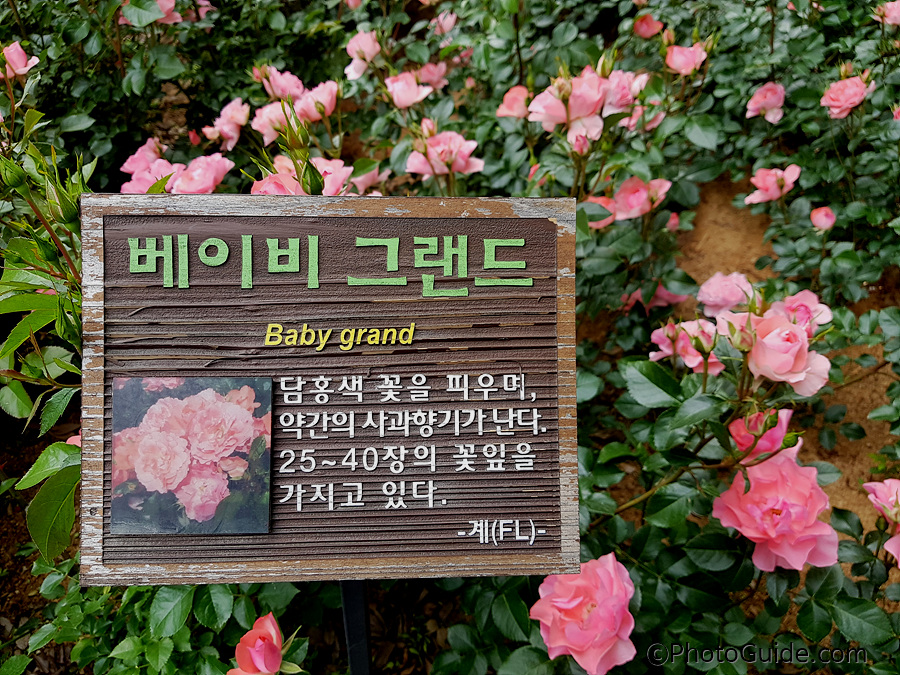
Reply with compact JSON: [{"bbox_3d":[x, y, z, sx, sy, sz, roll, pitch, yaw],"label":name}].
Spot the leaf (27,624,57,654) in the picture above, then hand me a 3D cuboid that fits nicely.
[{"bbox_3d":[-0.446,0.331,0.740,0.021,0.010,0.036,32,48,7],"label":"leaf"}]

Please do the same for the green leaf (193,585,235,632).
[{"bbox_3d":[-0.212,0.242,0.610,0.036,0.010,0.049,-10,59,-21],"label":"green leaf"}]

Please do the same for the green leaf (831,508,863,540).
[{"bbox_3d":[0.400,0.188,0.680,0.026,0.010,0.038,-27,52,-3],"label":"green leaf"}]

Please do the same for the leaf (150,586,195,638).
[{"bbox_3d":[-0.245,0.242,0.600,0.036,0.010,0.049,32,53,7],"label":"leaf"}]

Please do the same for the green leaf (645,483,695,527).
[{"bbox_3d":[0.166,0.125,0.510,0.043,0.012,0.032,-28,58,-8],"label":"green leaf"}]

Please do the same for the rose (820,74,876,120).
[{"bbox_3d":[0.557,-0.339,0.950,0.070,0.052,0.057,15,80,23],"label":"rose"}]

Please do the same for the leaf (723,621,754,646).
[{"bbox_3d":[0.318,0.326,0.740,0.032,0.010,0.024,-7,50,7],"label":"leaf"}]

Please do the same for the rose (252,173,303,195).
[{"bbox_3d":[-0.152,-0.129,0.600,0.050,0.038,0.050,-9,55,-12],"label":"rose"}]

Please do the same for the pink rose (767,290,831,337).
[{"bbox_3d":[0.351,-0.024,0.680,0.063,0.050,0.052,5,71,7],"label":"pink rose"}]

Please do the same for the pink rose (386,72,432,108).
[{"bbox_3d":[-0.058,-0.351,0.960,0.065,0.046,0.060,2,37,0],"label":"pink rose"}]

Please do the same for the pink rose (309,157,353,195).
[{"bbox_3d":[-0.146,-0.193,0.820,0.058,0.055,0.055,0,32,0],"label":"pink rose"}]

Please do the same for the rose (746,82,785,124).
[{"bbox_3d":[0.457,-0.339,0.980,0.055,0.050,0.053,19,58,18],"label":"rose"}]

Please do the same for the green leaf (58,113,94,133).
[{"bbox_3d":[-0.569,-0.328,1.030,0.054,0.013,0.034,0,41,0],"label":"green leaf"}]

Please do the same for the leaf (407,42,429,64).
[{"bbox_3d":[-0.050,-0.453,1.080,0.044,0.010,0.038,43,77,9],"label":"leaf"}]

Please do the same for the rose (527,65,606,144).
[{"bbox_3d":[0.142,-0.281,0.820,0.092,0.082,0.088,2,37,0],"label":"rose"}]

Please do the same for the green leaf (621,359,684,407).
[{"bbox_3d":[0.149,0.035,0.500,0.052,0.012,0.035,38,74,24],"label":"green leaf"}]

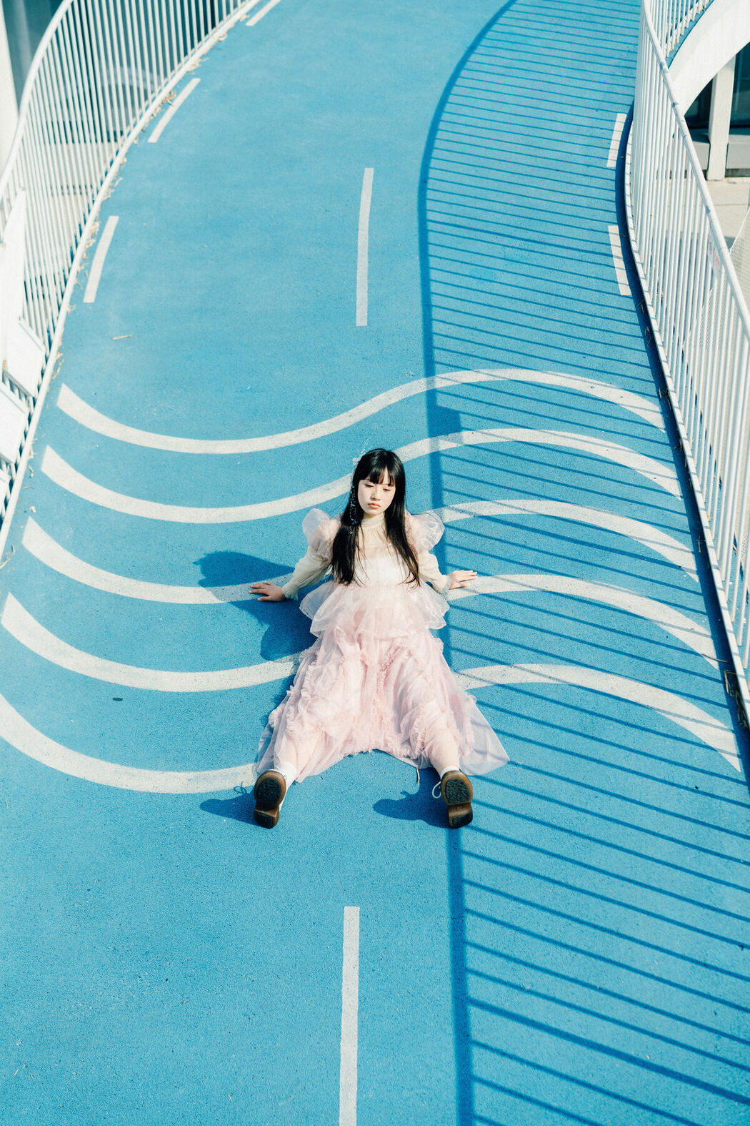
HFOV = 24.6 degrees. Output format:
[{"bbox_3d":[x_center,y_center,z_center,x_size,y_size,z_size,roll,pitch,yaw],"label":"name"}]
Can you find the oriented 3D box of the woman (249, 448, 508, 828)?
[{"bbox_3d":[-0.022,0.185,5.925,0.944,0.746,1.284,-1,37,1],"label":"woman"}]

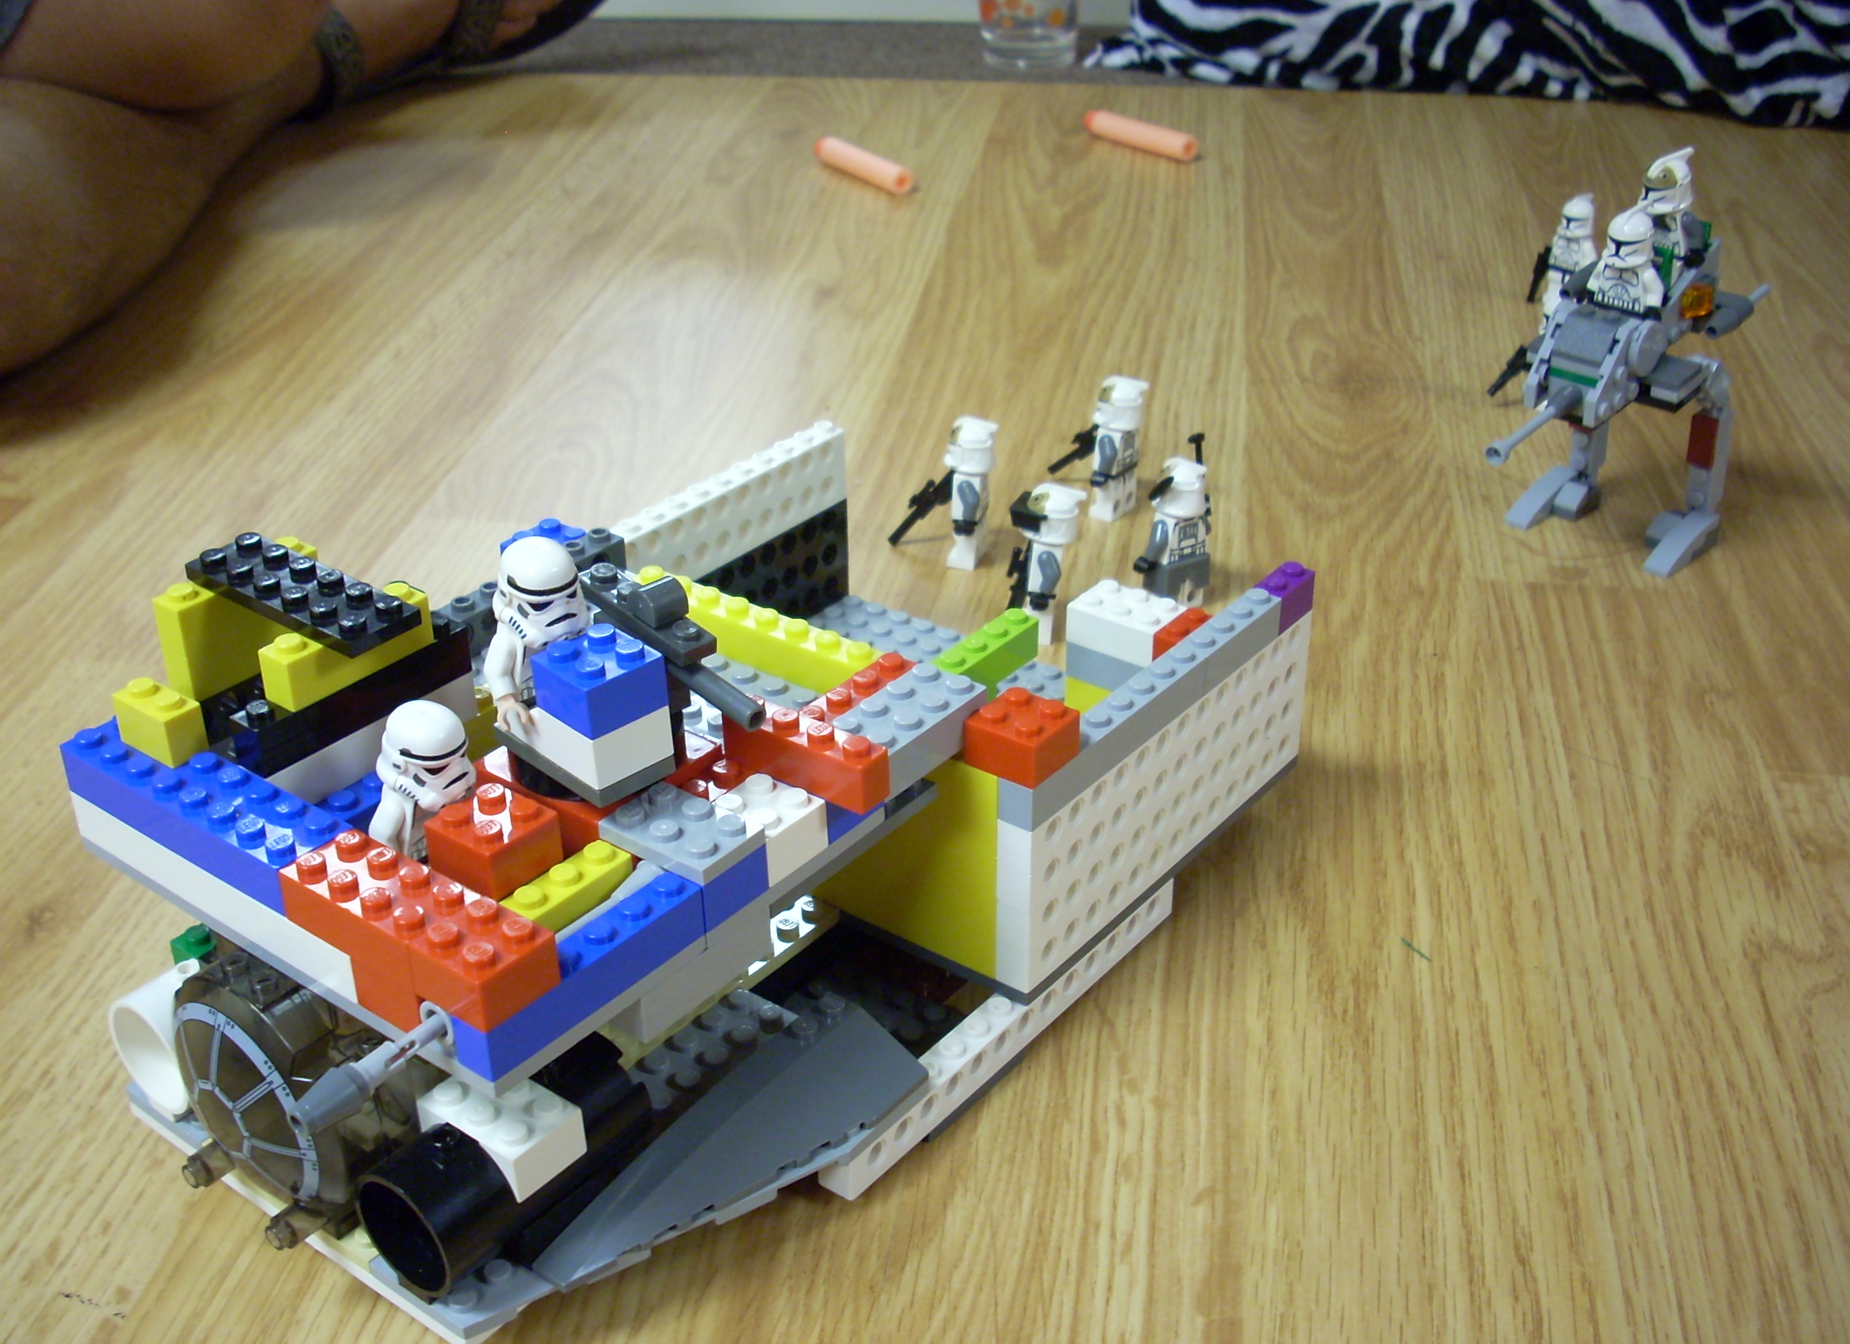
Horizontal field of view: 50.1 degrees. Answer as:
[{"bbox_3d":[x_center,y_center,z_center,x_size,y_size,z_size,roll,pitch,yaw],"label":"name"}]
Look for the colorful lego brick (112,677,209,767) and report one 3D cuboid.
[{"bbox_3d":[-0.136,0.008,0.352,0.016,0.011,0.008,20,36,32],"label":"colorful lego brick"}]

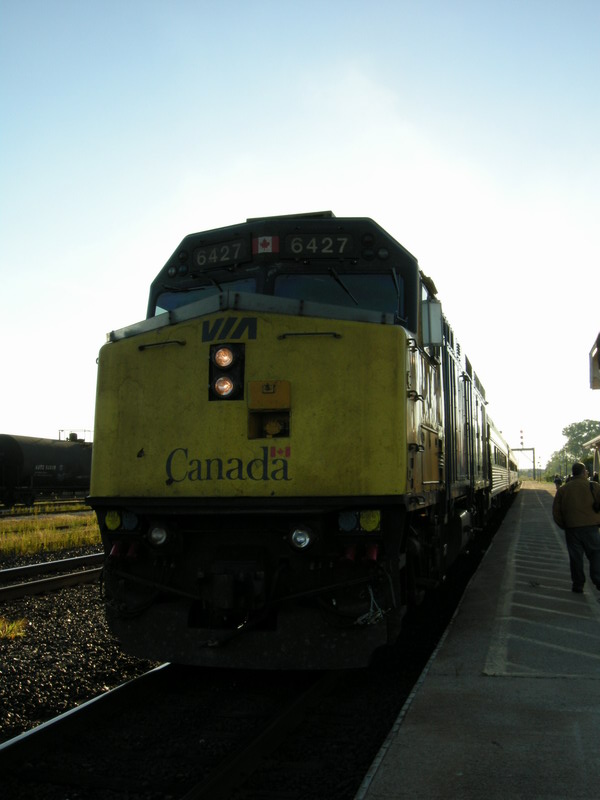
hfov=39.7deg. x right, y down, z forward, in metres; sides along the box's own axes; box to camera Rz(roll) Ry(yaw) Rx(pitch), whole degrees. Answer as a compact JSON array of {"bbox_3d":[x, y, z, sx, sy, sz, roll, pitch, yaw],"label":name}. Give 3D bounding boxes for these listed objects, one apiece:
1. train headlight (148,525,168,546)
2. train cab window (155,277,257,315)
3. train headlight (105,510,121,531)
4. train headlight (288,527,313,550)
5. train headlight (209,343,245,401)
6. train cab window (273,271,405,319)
[{"bbox_3d":[-1.299,1.244,7.637,0.191,0.201,0.093,-1,-6,15],"label":"train headlight"},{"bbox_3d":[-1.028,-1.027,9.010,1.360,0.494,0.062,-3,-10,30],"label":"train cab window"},{"bbox_3d":[-1.800,1.157,7.988,0.180,0.185,0.072,-3,-6,25],"label":"train headlight"},{"bbox_3d":[0.013,1.211,7.277,0.211,0.211,0.103,-1,-6,15],"label":"train headlight"},{"bbox_3d":[-0.666,-0.258,7.539,0.319,0.505,0.103,-1,-6,15],"label":"train headlight"},{"bbox_3d":[0.401,-1.054,8.617,1.360,0.525,0.062,0,-9,0],"label":"train cab window"}]

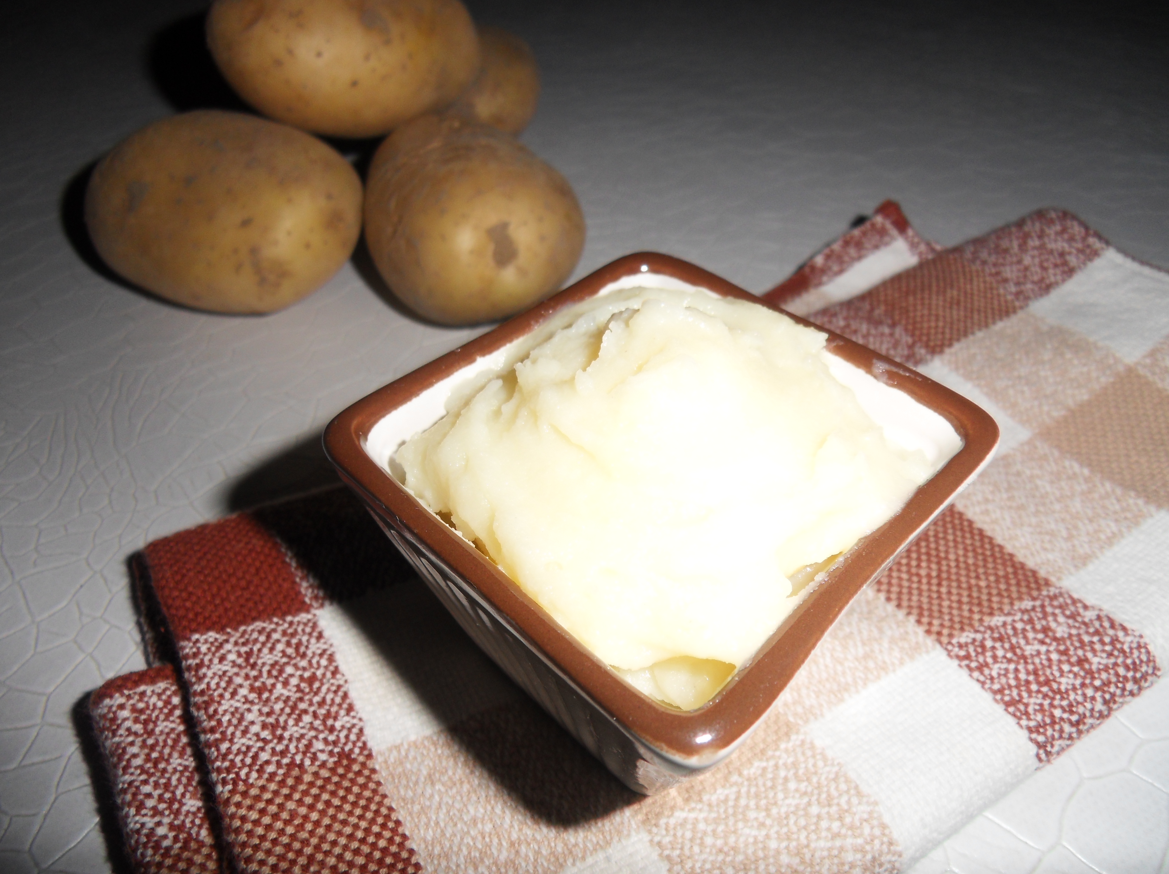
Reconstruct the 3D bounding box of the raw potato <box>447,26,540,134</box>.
[{"bbox_3d":[-0.051,-0.150,0.353,0.057,0.051,0.078,24,49,22],"label":"raw potato"}]

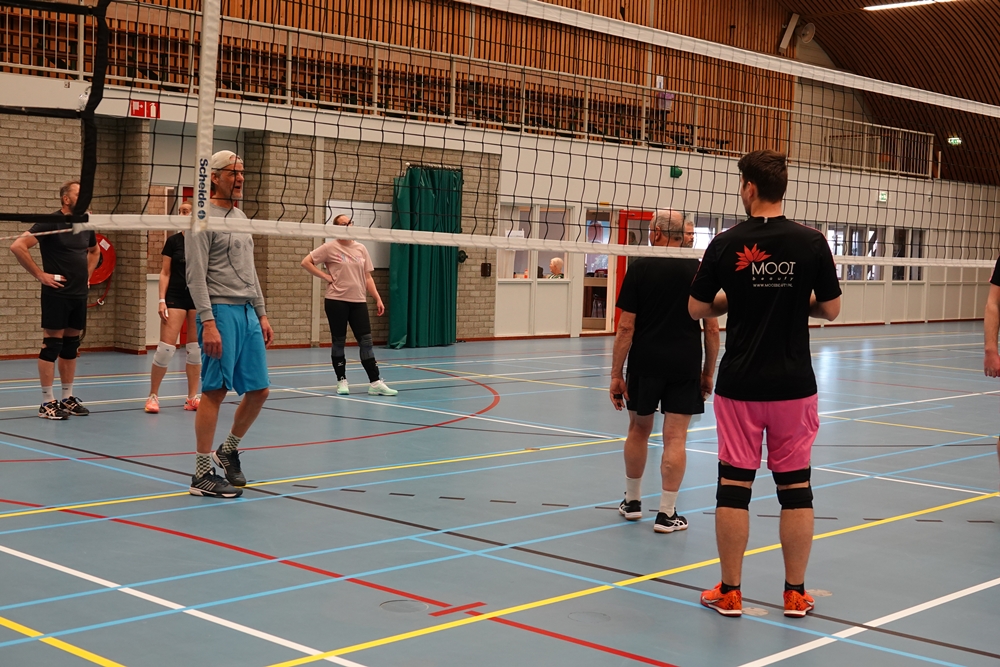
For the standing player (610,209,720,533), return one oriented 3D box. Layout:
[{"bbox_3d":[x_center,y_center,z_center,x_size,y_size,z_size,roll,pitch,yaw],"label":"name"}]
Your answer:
[{"bbox_3d":[0.892,0.173,7.790,0.570,1.680,0.440,3,4,12],"label":"standing player"}]

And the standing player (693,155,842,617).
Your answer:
[{"bbox_3d":[1.093,0.194,5.990,0.610,1.870,0.450,2,3,5],"label":"standing player"}]

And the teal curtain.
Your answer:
[{"bbox_3d":[-1.057,-1.081,20.518,0.320,2.500,1.350,5,4,38],"label":"teal curtain"}]

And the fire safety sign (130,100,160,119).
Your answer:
[{"bbox_3d":[-4.251,-2.673,17.306,0.020,0.195,0.420,5,5,43],"label":"fire safety sign"}]

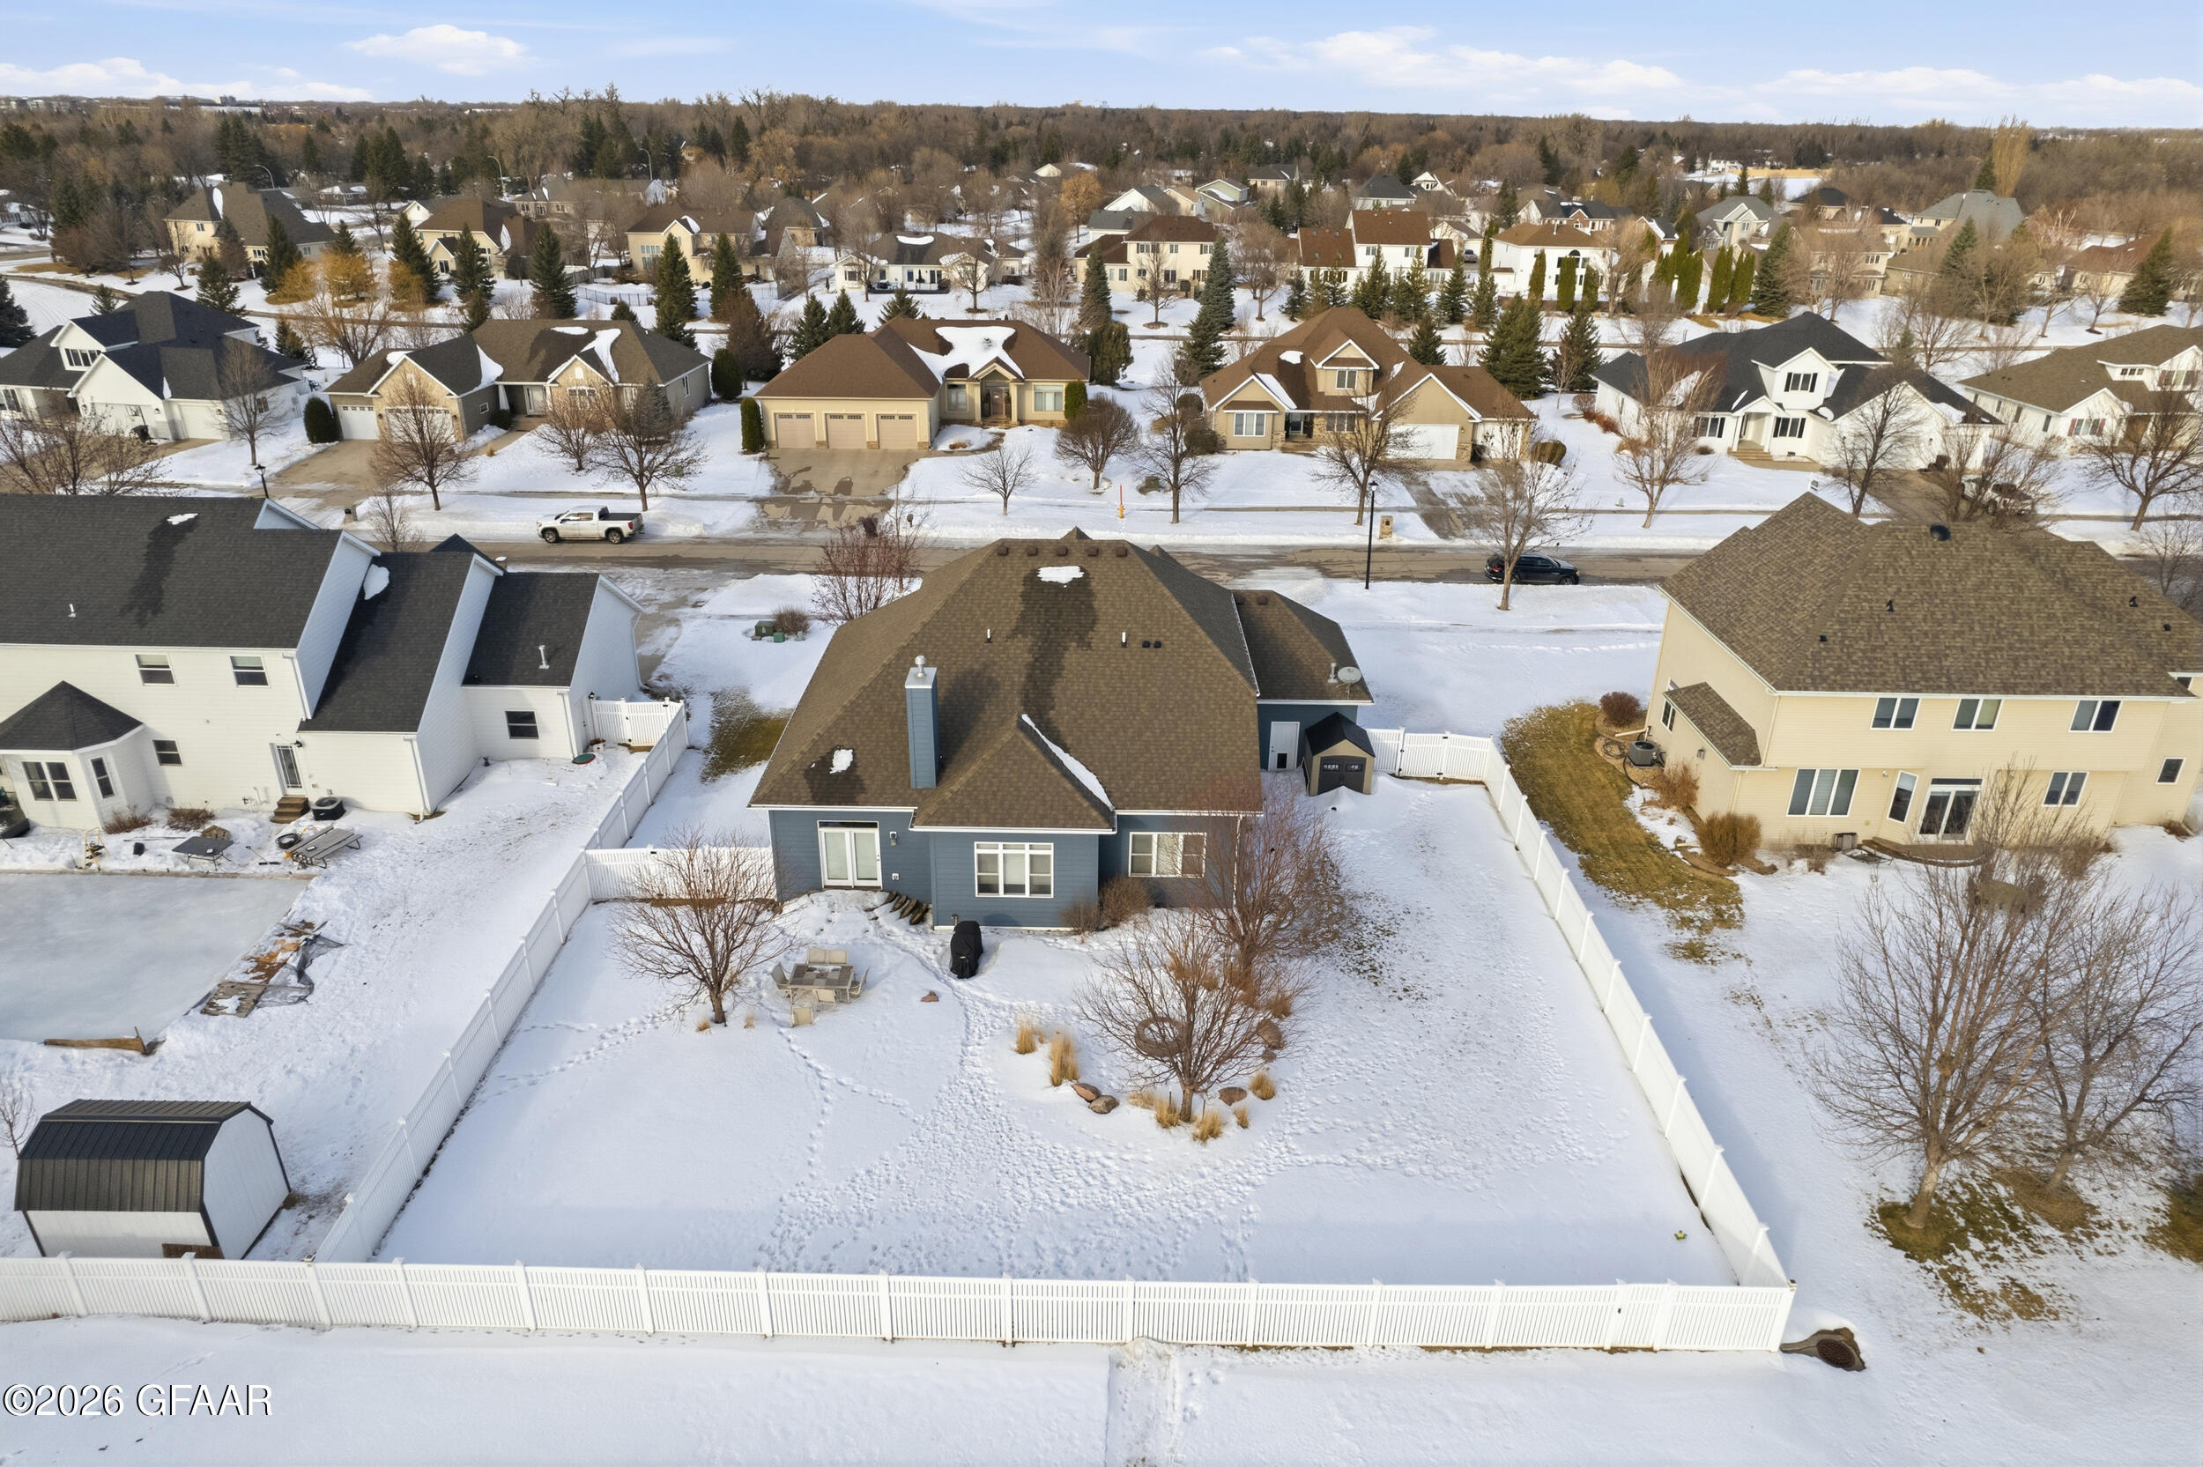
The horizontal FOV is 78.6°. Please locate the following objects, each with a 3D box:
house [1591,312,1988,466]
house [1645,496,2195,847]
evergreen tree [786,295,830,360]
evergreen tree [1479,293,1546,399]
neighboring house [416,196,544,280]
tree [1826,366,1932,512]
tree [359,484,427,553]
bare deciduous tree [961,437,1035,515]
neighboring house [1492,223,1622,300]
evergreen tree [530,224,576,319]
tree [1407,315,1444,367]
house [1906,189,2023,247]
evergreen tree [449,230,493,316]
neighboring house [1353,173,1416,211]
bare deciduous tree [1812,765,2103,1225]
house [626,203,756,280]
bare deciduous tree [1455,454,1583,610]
[{"bbox_3d":[51.310,-26.550,101.070,24.000,8.600,20.000,1,25,0],"label":"house"},{"bbox_3d":[30.645,-3.277,50.382,17.300,10.100,13.800,1,25,0],"label":"house"},{"bbox_3d":[-27.559,-38.436,127.936,4.332,6.504,4.332,1,25,0],"label":"evergreen tree"},{"bbox_3d":[36.100,-33.956,117.411,5.700,8.900,5.530,1,25,0],"label":"evergreen tree"},{"bbox_3d":[-87.350,-71.010,191.990,18.500,9.600,15.500,1,25,0],"label":"neighboring house"},{"bbox_3d":[48.660,-18.200,84.330,7.200,9.220,7.200,1,25,0],"label":"tree"},{"bbox_3d":[-36.271,-10.106,68.904,3.600,5.600,3.600,1,25,0],"label":"tree"},{"bbox_3d":[-5.974,-15.523,81.382,4.400,4.750,4.270,1,25,0],"label":"bare deciduous tree"},{"bbox_3d":[63.428,-66.697,188.422,14.200,9.200,14.000,1,25,0],"label":"neighboring house"},{"bbox_3d":[-62.830,-52.905,153.775,5.310,10.206,5.310,1,25,0],"label":"evergreen tree"},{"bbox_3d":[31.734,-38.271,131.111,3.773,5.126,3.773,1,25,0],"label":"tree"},{"bbox_3d":[167.494,-101.041,263.985,21.000,10.300,15.000,1,25,0],"label":"house"},{"bbox_3d":[-74.962,-55.300,159.502,4.896,9.413,4.896,1,25,0],"label":"evergreen tree"},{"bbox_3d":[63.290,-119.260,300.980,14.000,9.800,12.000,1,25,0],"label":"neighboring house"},{"bbox_3d":[18.009,6.354,28.640,5.800,10.200,5.630,1,25,0],"label":"bare deciduous tree"},{"bbox_3d":[-55.830,-67.930,186.930,17.800,9.100,13.500,1,25,0],"label":"house"},{"bbox_3d":[20.793,-10.083,67.339,6.382,8.203,6.382,1,25,0],"label":"bare deciduous tree"}]

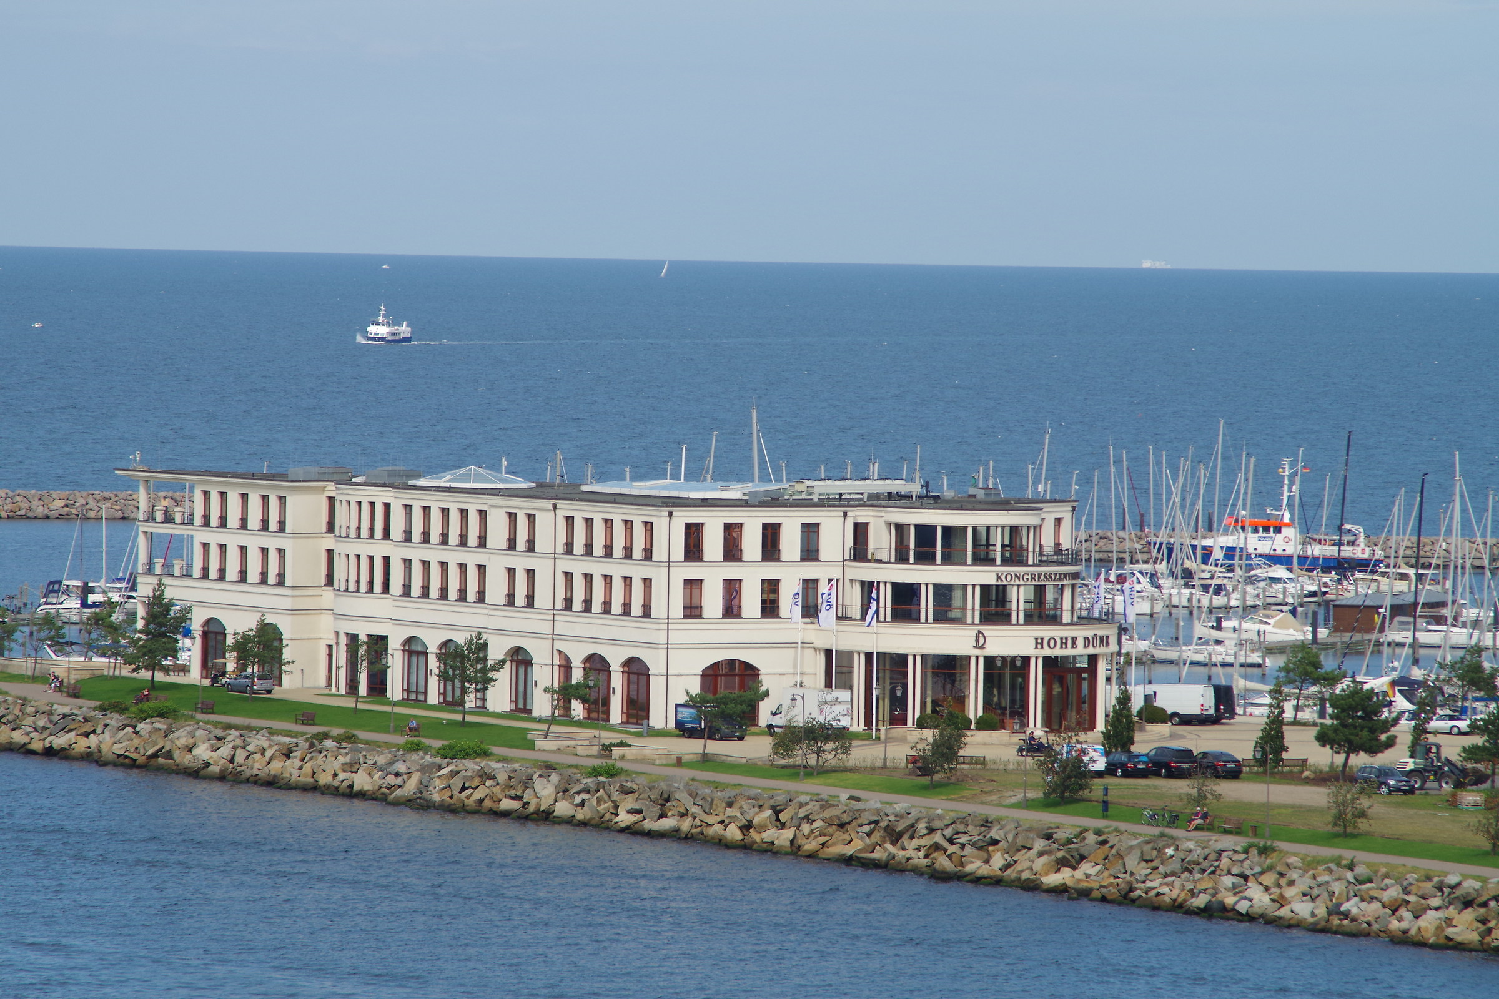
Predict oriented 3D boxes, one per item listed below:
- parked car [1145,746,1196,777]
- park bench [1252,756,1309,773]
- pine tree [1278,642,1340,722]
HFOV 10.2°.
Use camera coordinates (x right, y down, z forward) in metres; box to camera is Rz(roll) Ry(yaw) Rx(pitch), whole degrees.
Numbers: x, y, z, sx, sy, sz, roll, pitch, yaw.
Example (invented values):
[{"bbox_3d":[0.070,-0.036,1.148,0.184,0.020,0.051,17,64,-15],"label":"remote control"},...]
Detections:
[{"bbox_3d":[25.655,15.974,513.466,1.920,1.760,4.800,0,2,-18],"label":"parked car"},{"bbox_3d":[32.564,16.379,519.128,3.750,0.850,0.650,1,2,-16],"label":"park bench"},{"bbox_3d":[38.315,12.514,574.461,4.240,5.310,4.240,1,2,0],"label":"pine tree"}]

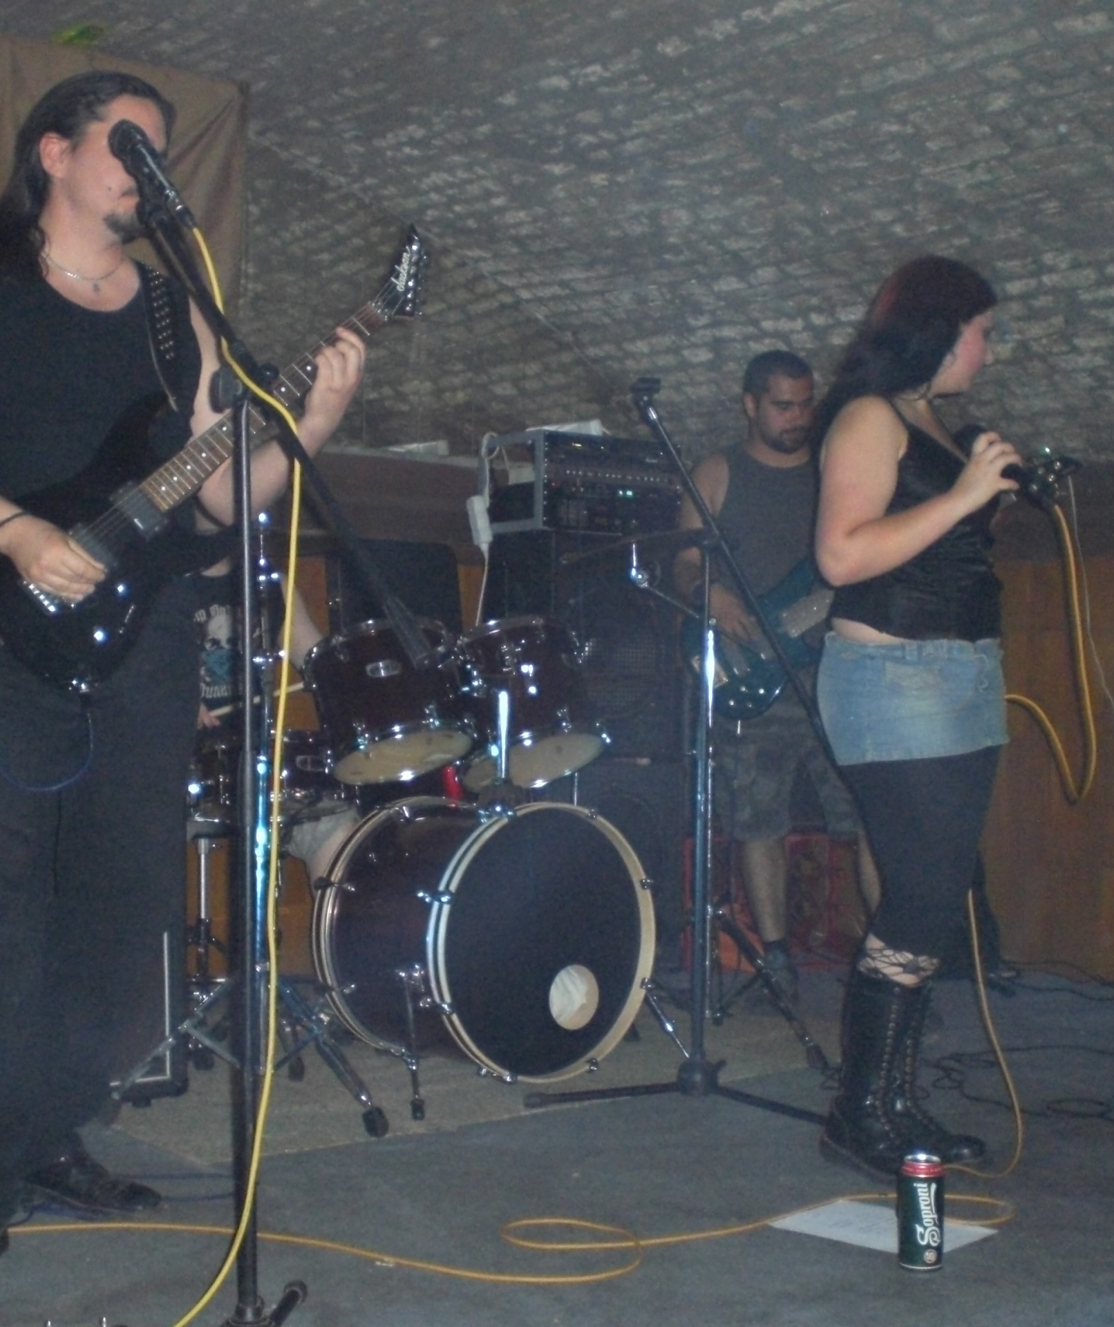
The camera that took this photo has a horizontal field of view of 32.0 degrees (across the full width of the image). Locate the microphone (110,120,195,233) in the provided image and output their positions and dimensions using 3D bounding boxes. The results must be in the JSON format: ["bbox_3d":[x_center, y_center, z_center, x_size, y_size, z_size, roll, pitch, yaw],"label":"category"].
[{"bbox_3d":[-0.560,-0.680,2.700,0.052,0.170,0.052,-44,-13,14],"label":"microphone"}]

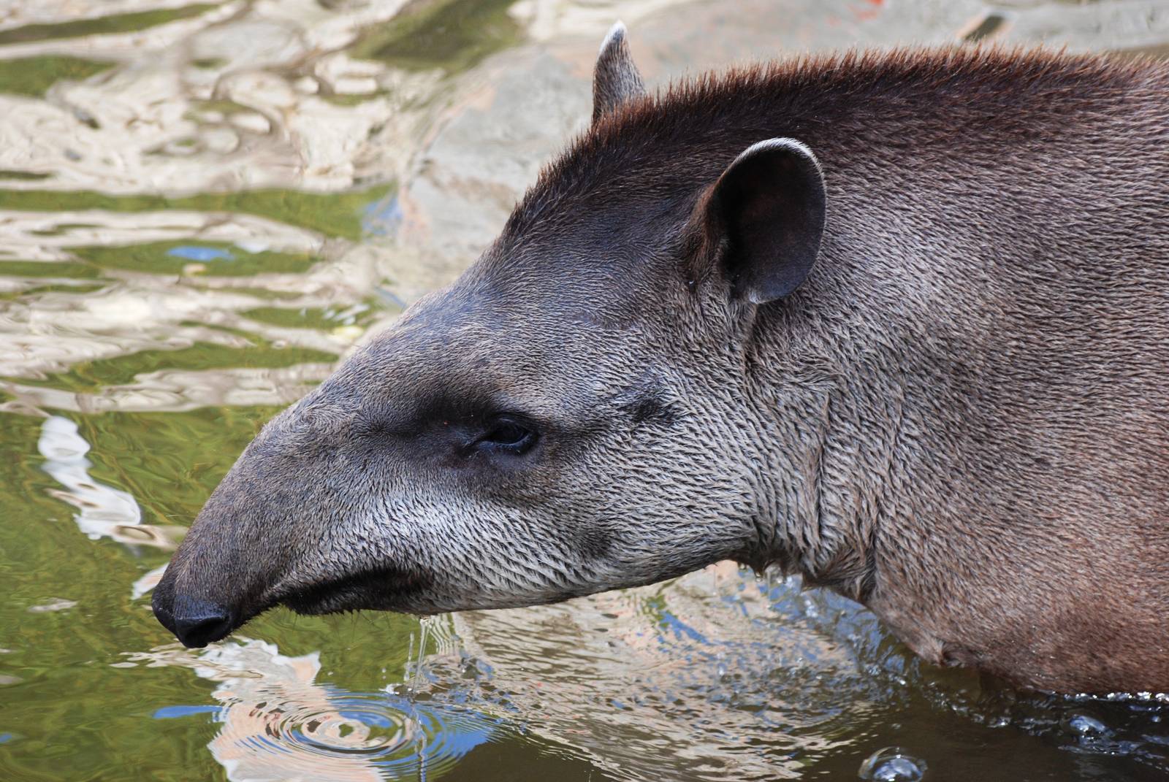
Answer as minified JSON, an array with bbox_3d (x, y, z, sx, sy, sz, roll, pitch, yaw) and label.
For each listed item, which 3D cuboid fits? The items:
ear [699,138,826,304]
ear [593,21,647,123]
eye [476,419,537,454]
[{"bbox_3d":[0.115,-0.108,4.650,0.070,0.108,0.050,13,22,-2],"label":"ear"},{"bbox_3d":[0.027,-0.195,4.840,0.048,0.108,0.068,12,20,35],"label":"ear"},{"bbox_3d":[-0.050,0.029,4.670,0.038,0.023,0.018,-8,22,7],"label":"eye"}]

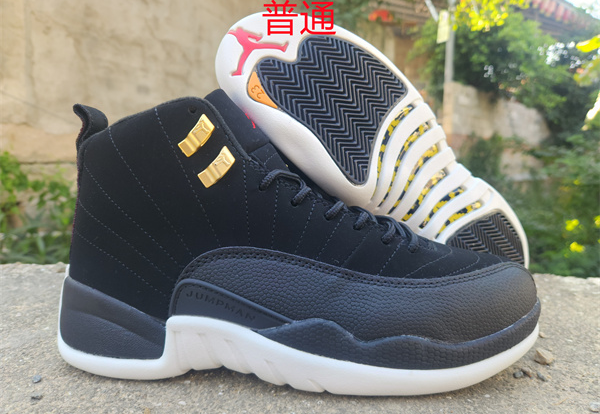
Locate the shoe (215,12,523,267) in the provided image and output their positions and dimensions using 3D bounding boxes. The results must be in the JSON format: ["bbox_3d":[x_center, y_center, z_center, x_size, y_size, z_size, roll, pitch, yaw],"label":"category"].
[{"bbox_3d":[0.058,-0.045,0.383,0.300,0.112,0.162,39,-1,-7],"label":"shoe"}]

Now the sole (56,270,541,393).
[{"bbox_3d":[-0.001,0.067,0.264,0.300,0.060,0.110,0,6,0],"label":"sole"}]

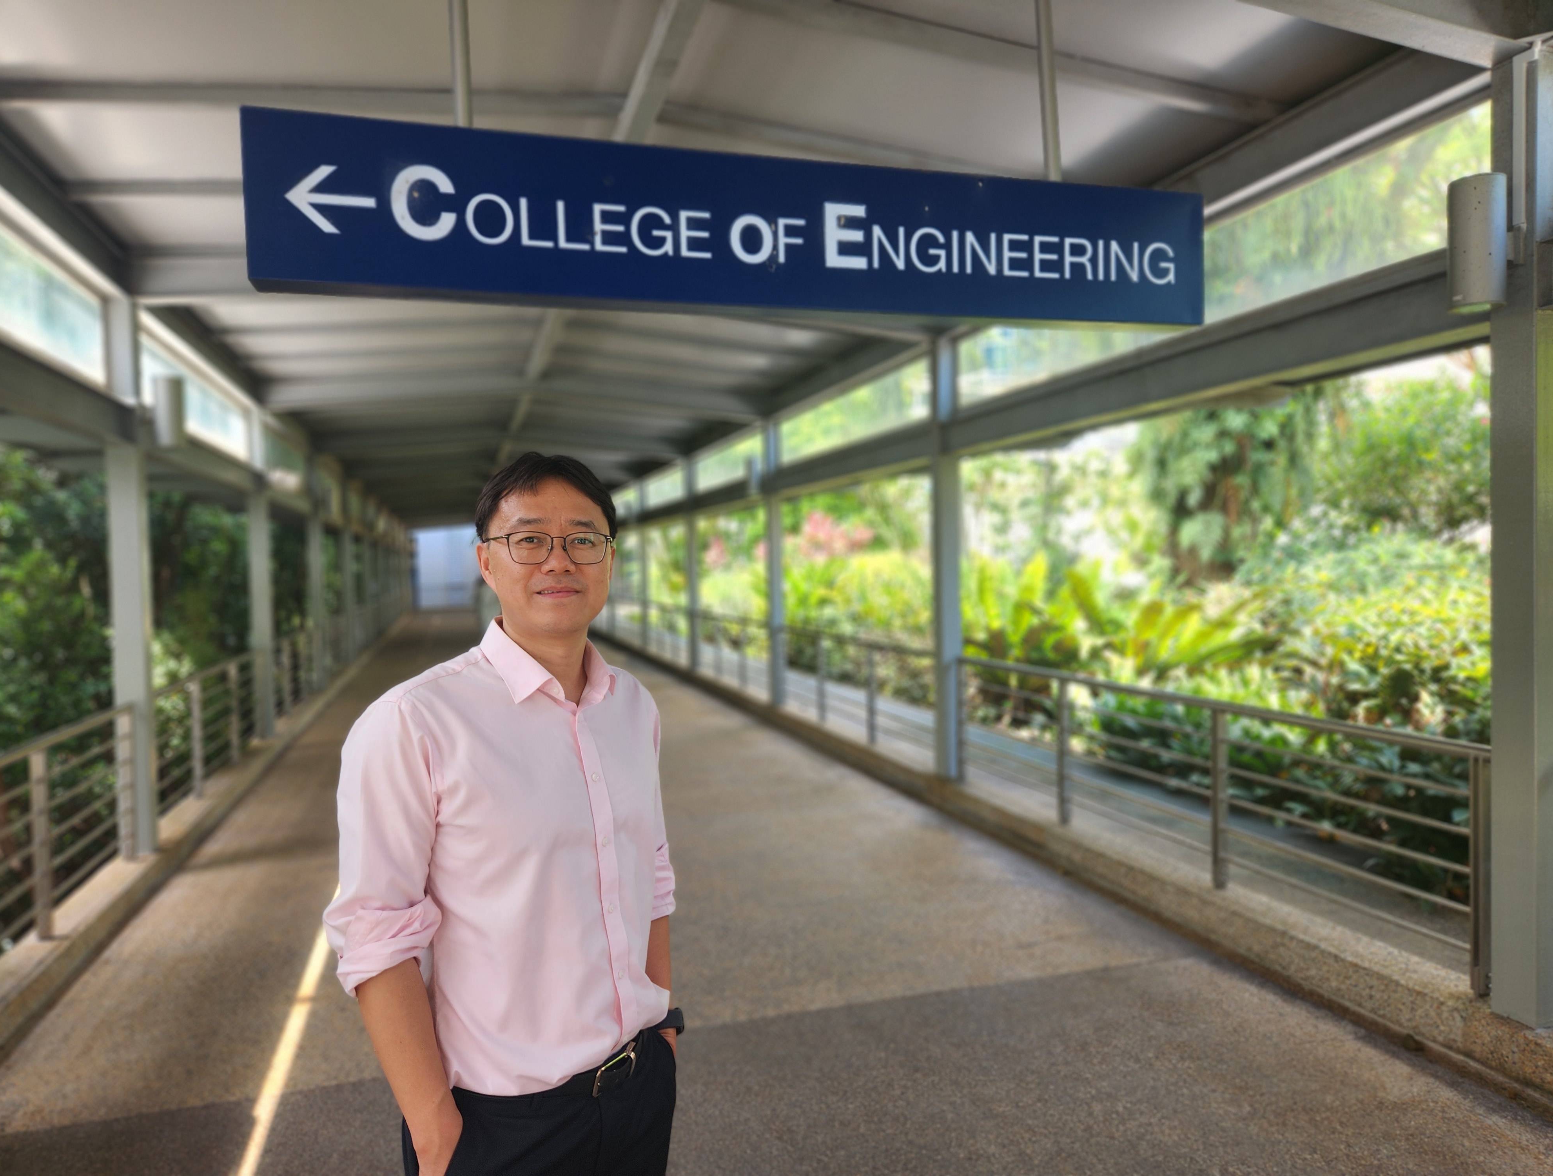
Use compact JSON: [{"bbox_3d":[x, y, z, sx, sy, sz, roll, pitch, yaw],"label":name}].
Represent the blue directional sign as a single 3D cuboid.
[{"bbox_3d":[0.003,-0.779,2.318,2.136,0.322,0.104,-1,1,-16],"label":"blue directional sign"}]

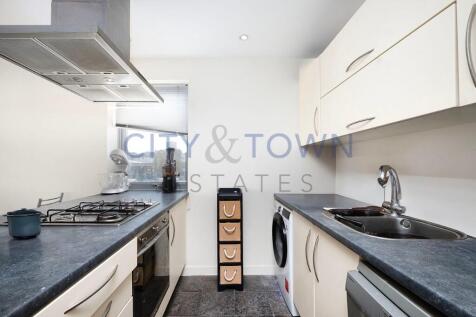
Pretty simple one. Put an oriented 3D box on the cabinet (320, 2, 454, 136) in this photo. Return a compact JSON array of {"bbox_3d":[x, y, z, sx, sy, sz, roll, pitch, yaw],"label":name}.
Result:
[{"bbox_3d":[0.942,-0.357,1.165,0.360,0.386,0.986,0,-2,-3],"label":"cabinet"}]

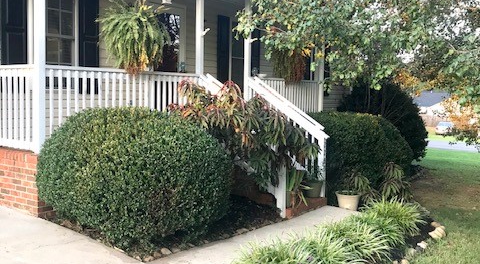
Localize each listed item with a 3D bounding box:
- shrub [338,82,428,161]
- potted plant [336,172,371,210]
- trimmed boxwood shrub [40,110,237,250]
[{"bbox_3d":[3.630,-0.130,13.300,2.350,2.300,2.400,3,4,35],"label":"shrub"},{"bbox_3d":[1.730,0.905,7.900,0.470,0.540,0.520,3,4,35],"label":"potted plant"},{"bbox_3d":[-1.020,0.430,5.200,1.760,1.370,1.820,0,4,0],"label":"trimmed boxwood shrub"}]

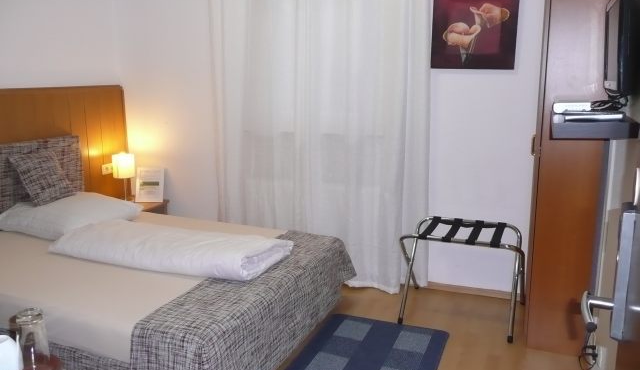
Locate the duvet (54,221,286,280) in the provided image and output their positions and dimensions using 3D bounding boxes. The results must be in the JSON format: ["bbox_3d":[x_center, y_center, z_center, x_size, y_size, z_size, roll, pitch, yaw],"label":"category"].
[{"bbox_3d":[-0.842,0.320,2.888,1.290,0.120,0.460,4,12,22],"label":"duvet"}]

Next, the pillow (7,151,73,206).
[{"bbox_3d":[-1.829,-0.047,3.443,0.120,0.365,0.375,-23,1,25],"label":"pillow"}]

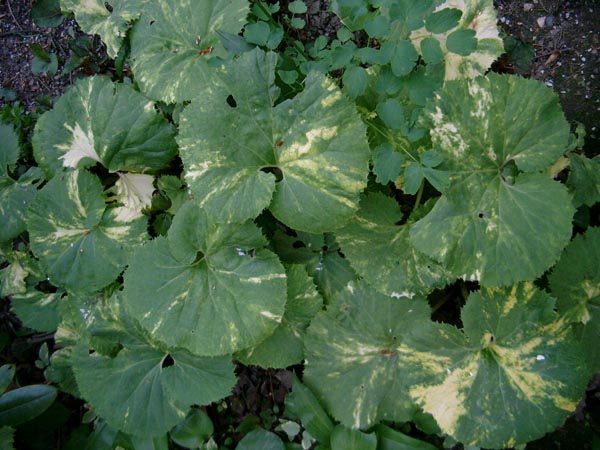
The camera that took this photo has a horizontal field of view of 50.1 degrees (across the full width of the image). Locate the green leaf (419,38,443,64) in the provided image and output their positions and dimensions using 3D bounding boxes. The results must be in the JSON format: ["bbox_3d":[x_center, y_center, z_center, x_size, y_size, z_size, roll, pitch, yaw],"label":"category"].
[{"bbox_3d":[0.182,-0.241,0.890,0.030,0.011,0.039,-5,66,-2],"label":"green leaf"}]

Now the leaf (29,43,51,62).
[{"bbox_3d":[-0.426,-0.282,1.050,0.040,0.012,0.026,41,68,12],"label":"leaf"}]

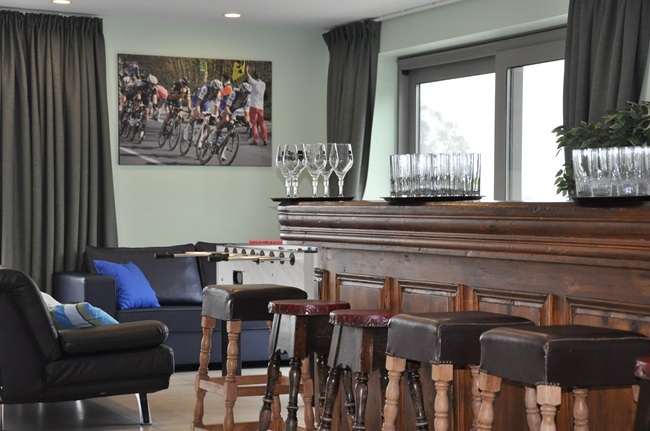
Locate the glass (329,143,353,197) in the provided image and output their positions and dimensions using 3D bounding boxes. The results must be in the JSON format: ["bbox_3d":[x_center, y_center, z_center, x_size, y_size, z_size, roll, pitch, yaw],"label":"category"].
[{"bbox_3d":[0.066,-0.178,5.600,0.098,0.220,0.098,0,1,0],"label":"glass"}]

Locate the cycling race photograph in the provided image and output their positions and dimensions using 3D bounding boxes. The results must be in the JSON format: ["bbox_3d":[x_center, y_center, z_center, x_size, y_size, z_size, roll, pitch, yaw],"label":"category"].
[{"bbox_3d":[-0.946,-0.767,10.434,1.200,0.800,0.030,0,1,-25],"label":"cycling race photograph"}]

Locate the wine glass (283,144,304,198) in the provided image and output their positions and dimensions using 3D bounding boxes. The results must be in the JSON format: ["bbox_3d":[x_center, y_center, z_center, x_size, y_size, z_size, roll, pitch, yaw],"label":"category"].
[{"bbox_3d":[-0.118,-0.177,5.620,0.098,0.220,0.098,0,1,0],"label":"wine glass"}]

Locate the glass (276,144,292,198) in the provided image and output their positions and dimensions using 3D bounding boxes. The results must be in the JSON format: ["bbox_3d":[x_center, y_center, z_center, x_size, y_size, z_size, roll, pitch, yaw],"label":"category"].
[{"bbox_3d":[-0.147,-0.178,5.710,0.098,0.220,0.098,0,1,0],"label":"glass"}]

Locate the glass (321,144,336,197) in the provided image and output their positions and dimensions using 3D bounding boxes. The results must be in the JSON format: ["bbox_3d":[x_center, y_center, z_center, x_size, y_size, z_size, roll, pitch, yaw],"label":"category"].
[{"bbox_3d":[0.006,-0.178,5.680,0.098,0.220,0.098,0,1,0],"label":"glass"}]

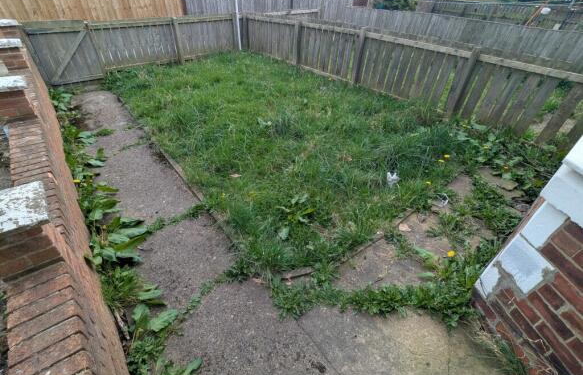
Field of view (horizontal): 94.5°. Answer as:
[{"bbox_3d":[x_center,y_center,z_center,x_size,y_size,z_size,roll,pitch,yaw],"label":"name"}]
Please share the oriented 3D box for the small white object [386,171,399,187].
[{"bbox_3d":[1.006,-0.080,2.677,0.105,0.120,0.090,2,36,0],"label":"small white object"}]

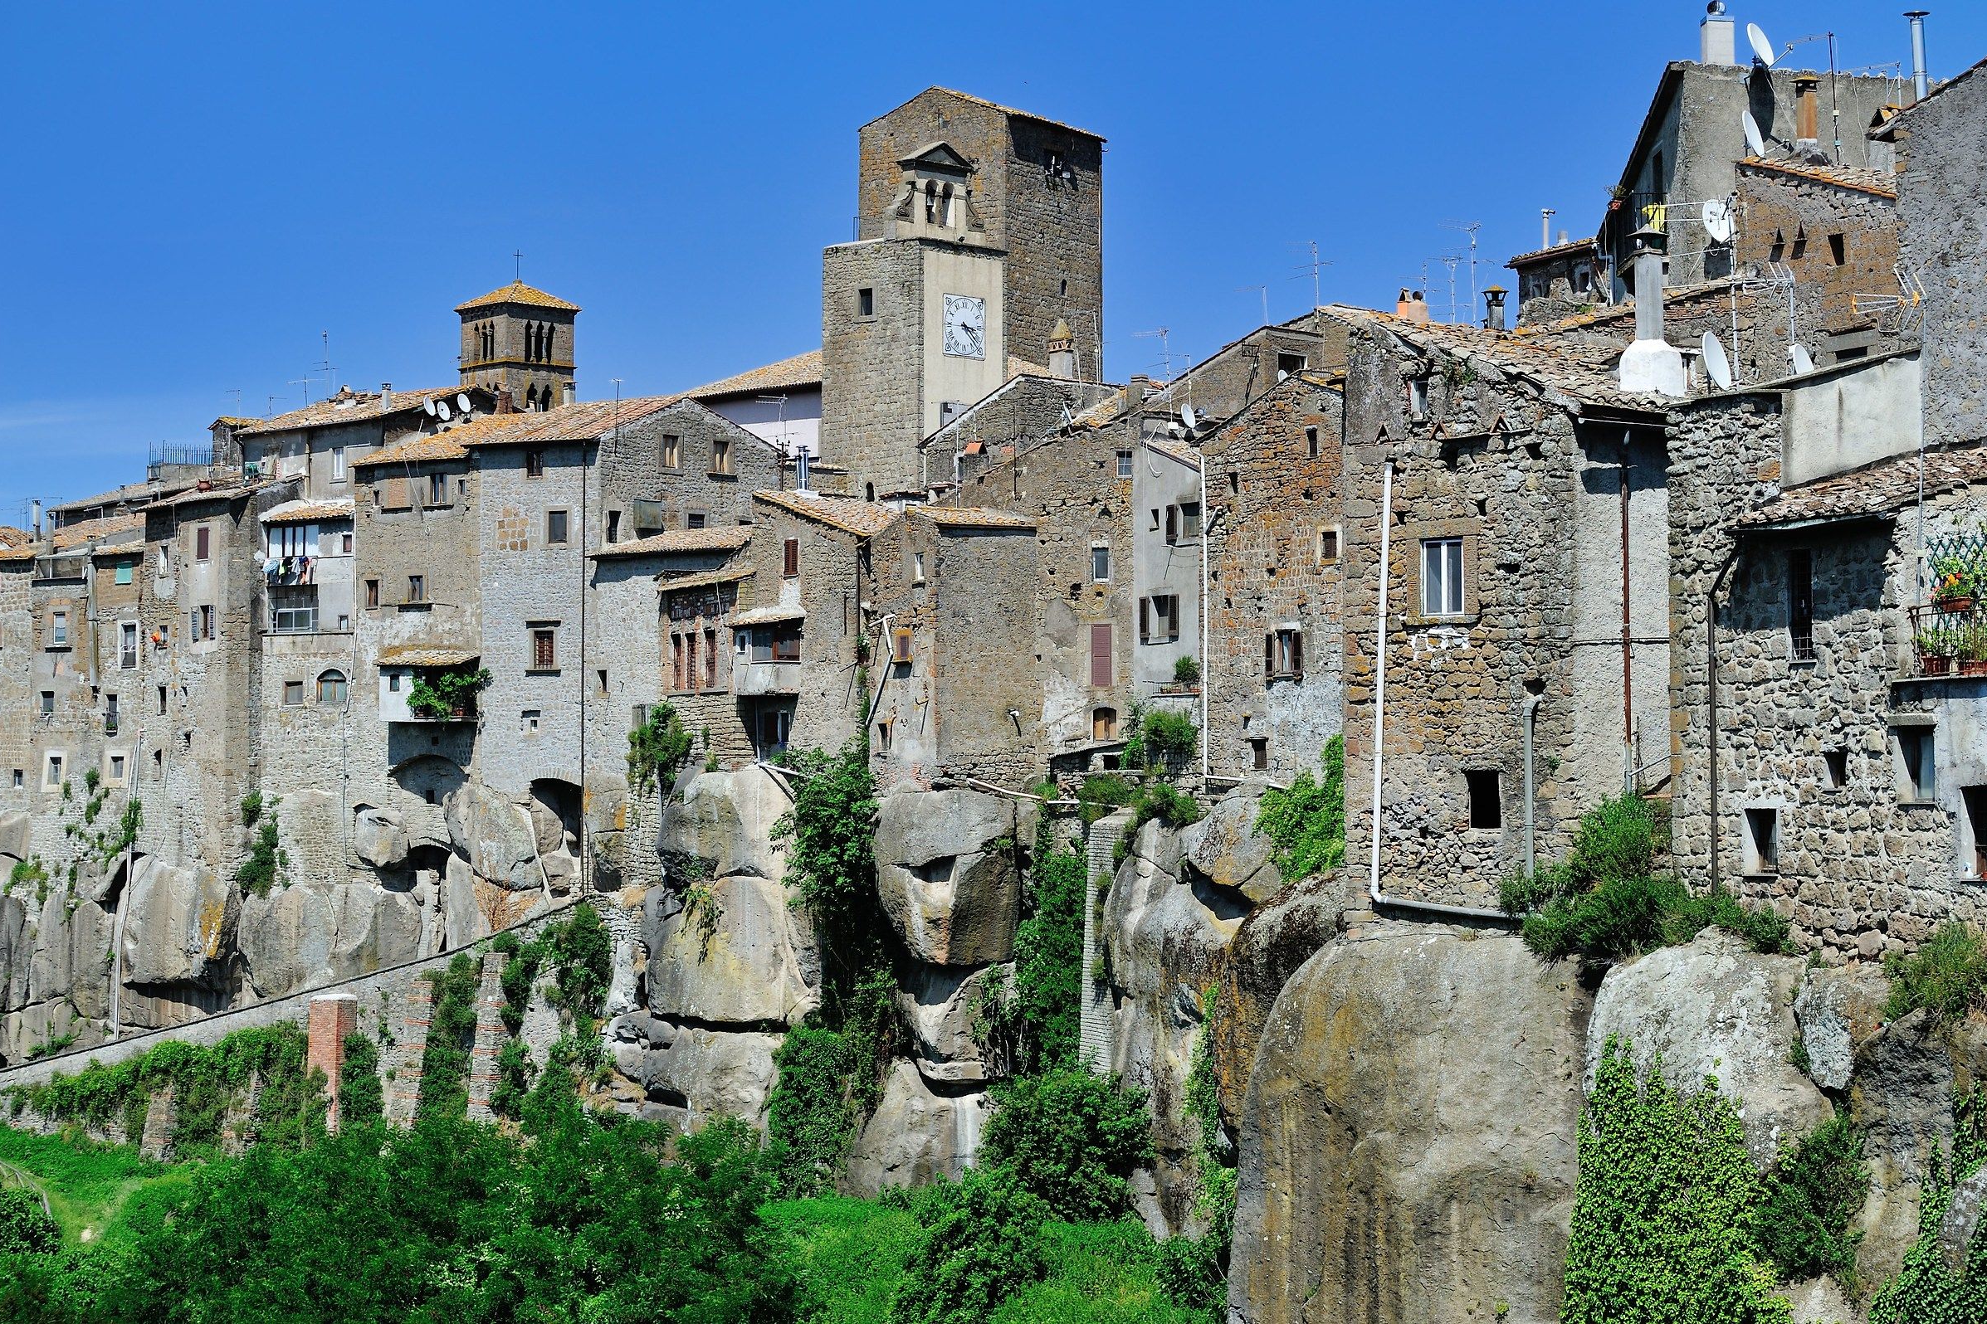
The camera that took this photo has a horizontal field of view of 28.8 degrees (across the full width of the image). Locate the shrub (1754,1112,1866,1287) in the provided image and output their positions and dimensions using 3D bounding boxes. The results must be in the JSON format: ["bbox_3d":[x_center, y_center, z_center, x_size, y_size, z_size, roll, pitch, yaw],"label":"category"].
[{"bbox_3d":[11.918,7.861,56.500,1.600,2.500,1.400,-1,-2,35],"label":"shrub"}]

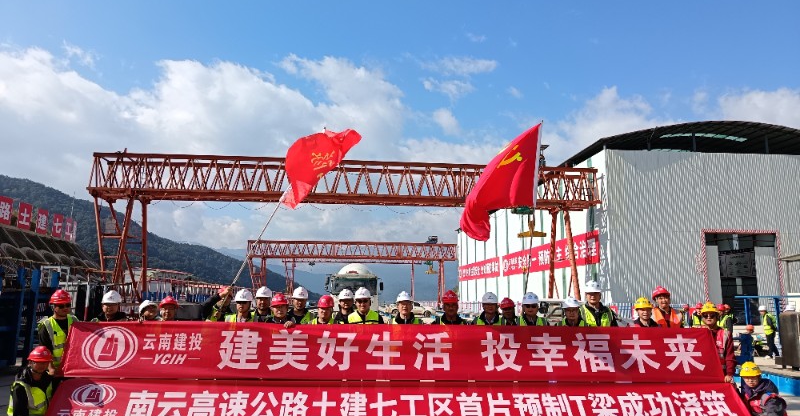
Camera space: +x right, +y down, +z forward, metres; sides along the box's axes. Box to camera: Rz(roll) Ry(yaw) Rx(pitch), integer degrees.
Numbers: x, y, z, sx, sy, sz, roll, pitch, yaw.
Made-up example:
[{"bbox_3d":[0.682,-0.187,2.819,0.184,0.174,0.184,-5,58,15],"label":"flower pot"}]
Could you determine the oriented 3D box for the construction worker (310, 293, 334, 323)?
[{"bbox_3d":[-1.004,1.962,6.987,0.530,1.710,0.360,1,-9,0],"label":"construction worker"}]

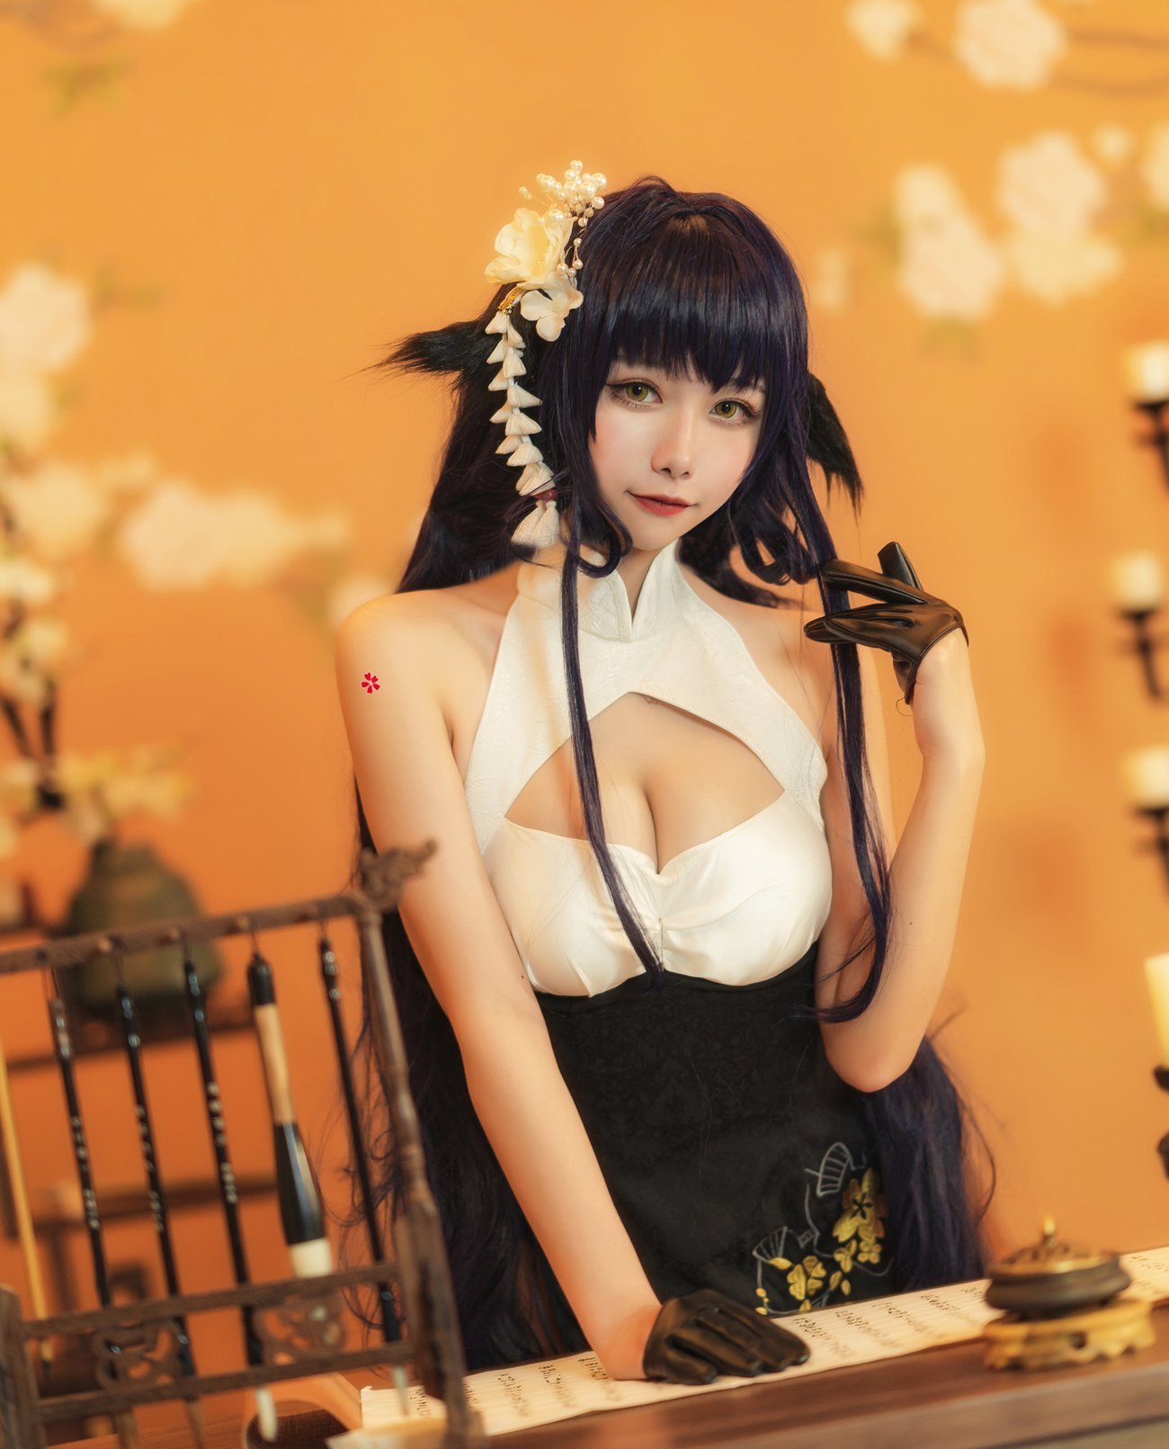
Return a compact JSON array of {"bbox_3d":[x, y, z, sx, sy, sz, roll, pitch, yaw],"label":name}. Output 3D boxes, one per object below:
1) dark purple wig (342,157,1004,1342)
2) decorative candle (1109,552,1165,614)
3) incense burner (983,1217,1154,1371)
[{"bbox_3d":[0.024,0.070,2.761,0.430,0.900,0.320,-9,1,-8],"label":"dark purple wig"},{"bbox_3d":[0.561,-0.144,4.200,0.052,0.056,0.052,-9,1,0],"label":"decorative candle"},{"bbox_3d":[0.270,0.319,2.310,0.098,0.076,0.098,-9,1,0],"label":"incense burner"}]

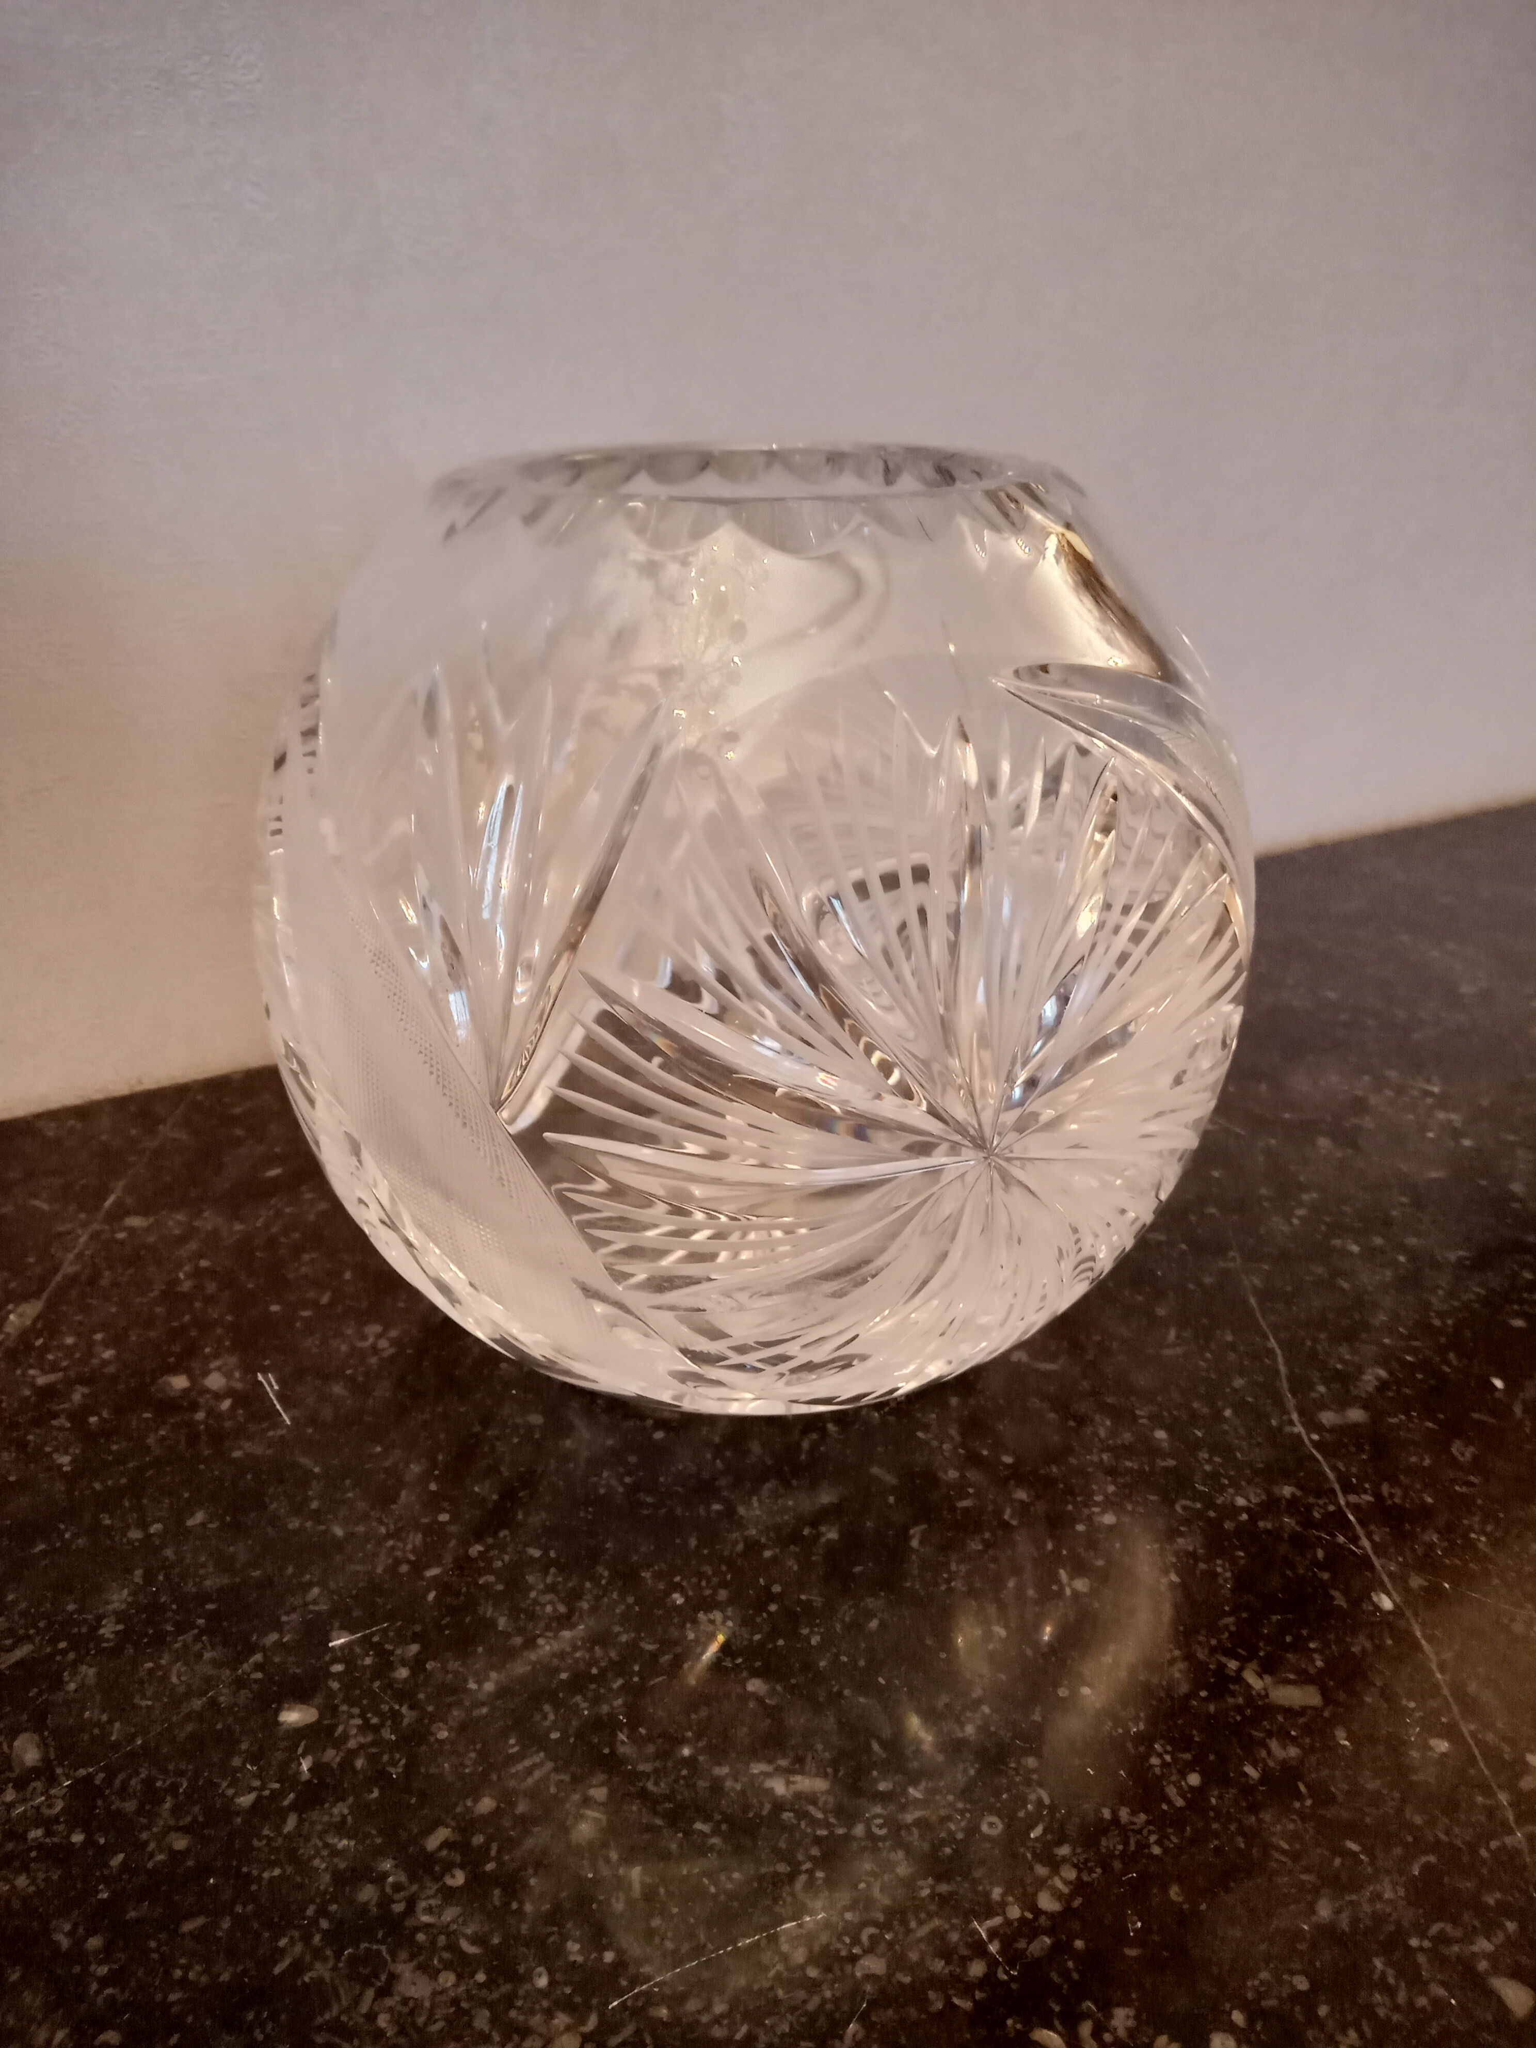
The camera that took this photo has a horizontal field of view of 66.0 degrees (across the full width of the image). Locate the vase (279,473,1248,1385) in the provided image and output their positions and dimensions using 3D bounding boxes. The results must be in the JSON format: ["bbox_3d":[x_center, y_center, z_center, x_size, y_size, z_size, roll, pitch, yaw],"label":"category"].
[{"bbox_3d":[-0.003,-0.022,0.249,0.195,0.173,0.195,0,30,0],"label":"vase"}]

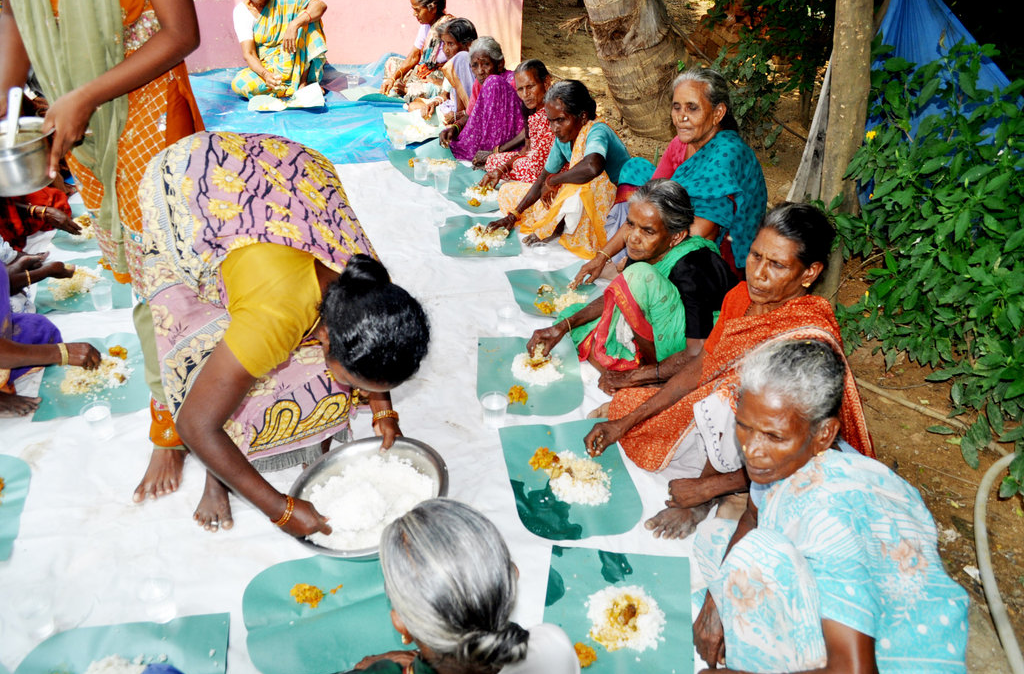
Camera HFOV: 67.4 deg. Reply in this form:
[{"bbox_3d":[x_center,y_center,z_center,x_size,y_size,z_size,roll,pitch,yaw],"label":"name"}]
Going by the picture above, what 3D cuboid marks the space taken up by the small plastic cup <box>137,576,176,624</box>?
[{"bbox_3d":[-0.755,0.567,1.640,0.069,0.087,0.069,1,34,-1],"label":"small plastic cup"}]

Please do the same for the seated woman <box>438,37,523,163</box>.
[{"bbox_3d":[-0.139,-1.159,3.703,0.500,0.635,0.430,-20,39,-28],"label":"seated woman"}]

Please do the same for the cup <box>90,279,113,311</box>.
[{"bbox_3d":[-1.415,-0.141,2.656,0.069,0.087,0.069,1,34,-1],"label":"cup"}]

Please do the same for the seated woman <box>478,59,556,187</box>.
[{"bbox_3d":[0.090,-0.940,3.390,0.500,0.610,0.480,-13,33,-21],"label":"seated woman"}]

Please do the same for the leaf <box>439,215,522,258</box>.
[{"bbox_3d":[-0.129,-0.420,3.088,0.343,0.020,0.388,1,30,2],"label":"leaf"}]

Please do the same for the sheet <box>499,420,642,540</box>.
[{"bbox_3d":[0.149,0.324,1.824,0.306,0.015,0.413,-5,31,-8],"label":"sheet"}]

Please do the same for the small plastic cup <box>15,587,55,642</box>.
[{"bbox_3d":[-0.996,0.585,1.606,0.069,0.087,0.069,1,34,-1],"label":"small plastic cup"}]

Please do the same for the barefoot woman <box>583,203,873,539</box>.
[{"bbox_3d":[0.500,0.028,1.663,0.600,0.690,0.520,-12,32,-19],"label":"barefoot woman"}]

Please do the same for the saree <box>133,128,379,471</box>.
[{"bbox_3d":[-0.539,-0.043,1.758,0.600,0.830,0.450,28,43,34],"label":"saree"}]

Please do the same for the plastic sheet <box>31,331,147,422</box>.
[{"bbox_3d":[-1.187,0.101,2.199,0.295,0.020,0.441,-11,32,-18],"label":"plastic sheet"}]

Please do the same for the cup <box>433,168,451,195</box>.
[{"bbox_3d":[-0.318,-0.714,3.508,0.073,0.090,0.073,0,30,0],"label":"cup"}]

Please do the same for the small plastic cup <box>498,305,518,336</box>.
[{"bbox_3d":[-0.012,-0.053,2.573,0.069,0.087,0.069,1,34,0],"label":"small plastic cup"}]

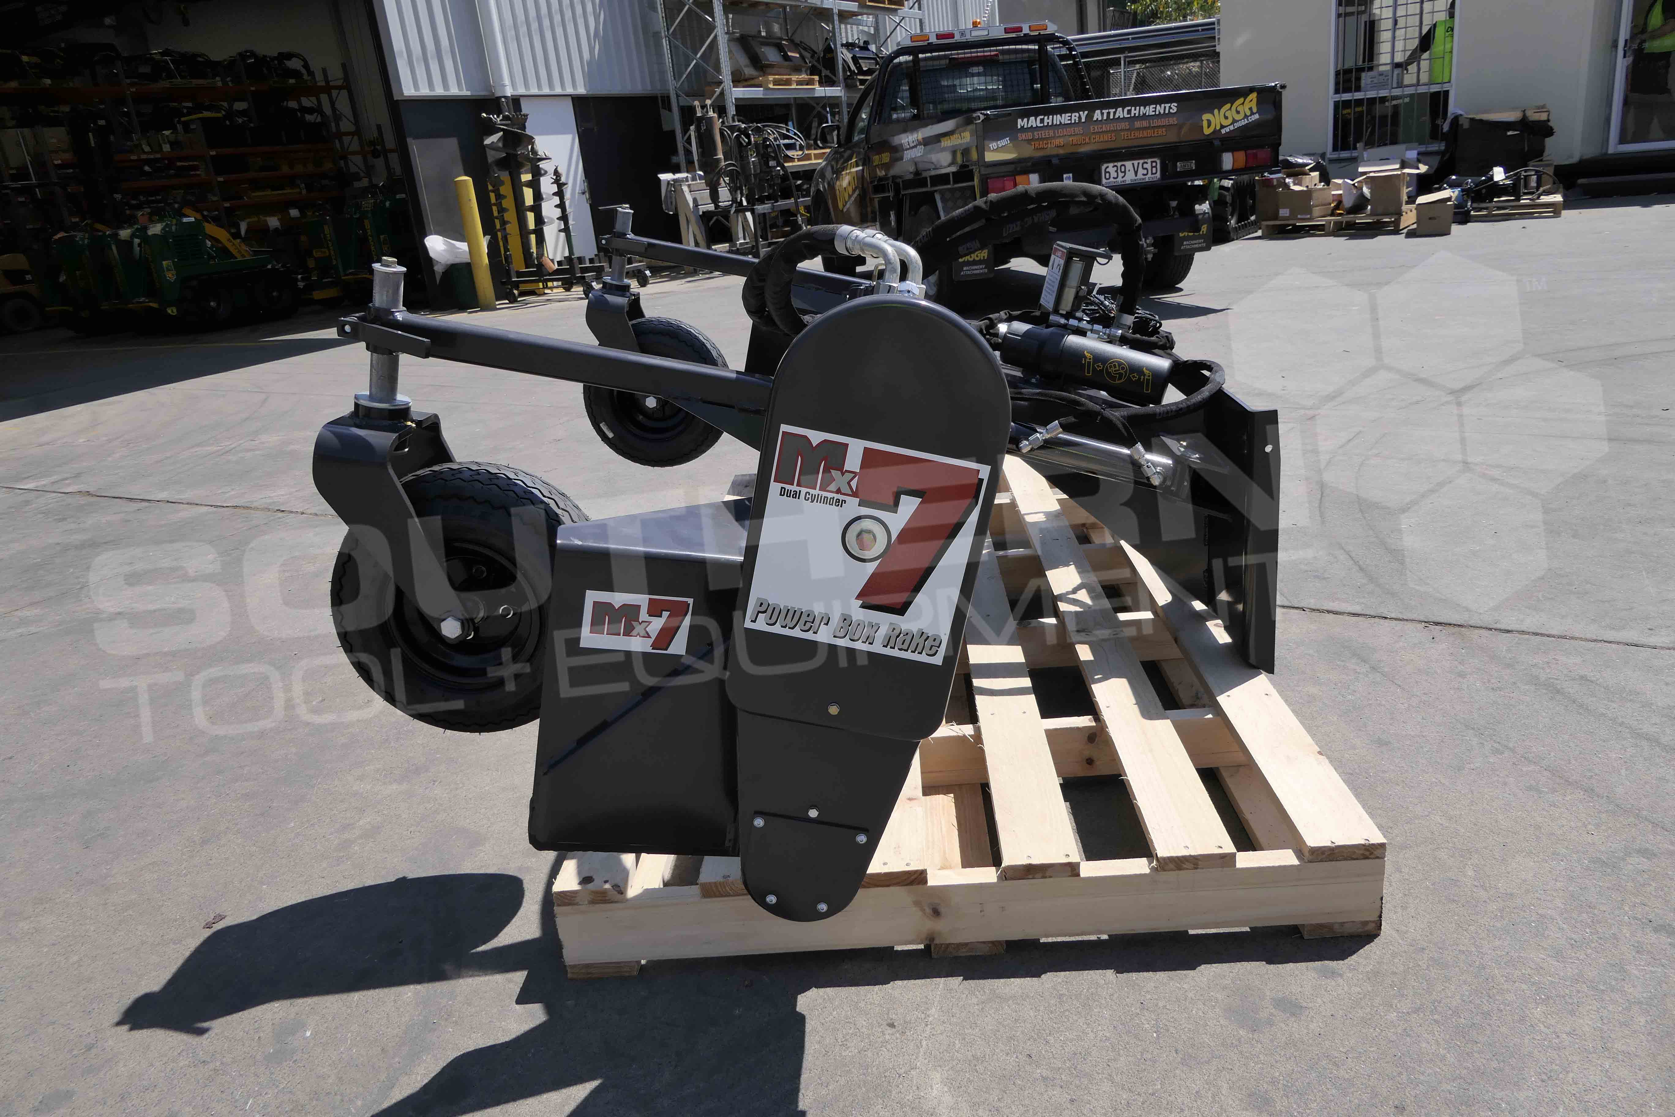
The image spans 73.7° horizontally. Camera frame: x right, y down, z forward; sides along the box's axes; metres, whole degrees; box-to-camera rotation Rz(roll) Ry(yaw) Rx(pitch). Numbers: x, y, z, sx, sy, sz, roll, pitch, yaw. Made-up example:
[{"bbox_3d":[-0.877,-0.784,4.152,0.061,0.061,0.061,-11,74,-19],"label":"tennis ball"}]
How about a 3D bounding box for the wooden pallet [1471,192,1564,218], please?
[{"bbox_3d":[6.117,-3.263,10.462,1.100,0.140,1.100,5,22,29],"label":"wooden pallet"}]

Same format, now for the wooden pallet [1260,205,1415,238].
[{"bbox_3d":[4.809,-3.213,10.662,1.170,0.150,1.170,6,22,32],"label":"wooden pallet"}]

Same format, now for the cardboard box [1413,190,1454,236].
[{"bbox_3d":[5.121,-2.928,9.524,0.270,0.310,0.300,6,22,32],"label":"cardboard box"}]

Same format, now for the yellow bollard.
[{"bbox_3d":[-3.626,-3.142,11.171,0.165,1.293,0.165,-12,20,-17],"label":"yellow bollard"}]

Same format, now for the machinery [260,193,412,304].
[{"bbox_3d":[-5.897,-3.781,13.700,1.350,1.250,1.400,6,22,31],"label":"machinery"}]

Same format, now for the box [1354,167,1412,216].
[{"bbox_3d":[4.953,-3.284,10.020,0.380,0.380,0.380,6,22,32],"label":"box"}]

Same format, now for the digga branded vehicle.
[{"bbox_3d":[1.099,-3.079,8.731,1.900,1.920,5.250,-10,19,-10],"label":"digga branded vehicle"}]

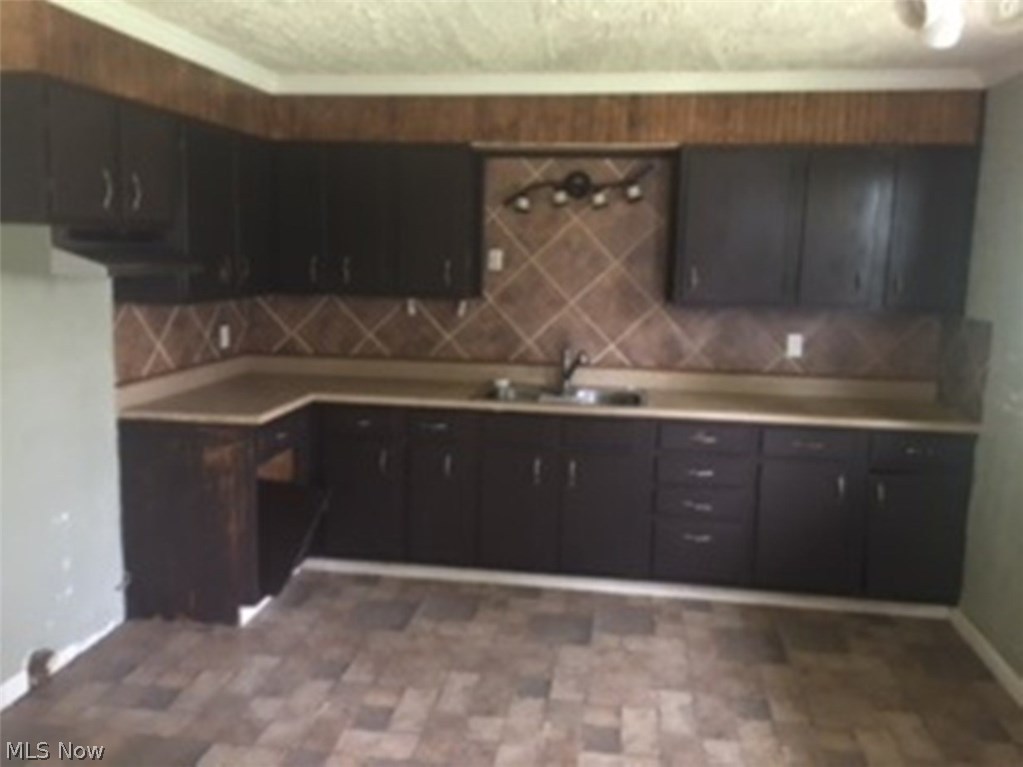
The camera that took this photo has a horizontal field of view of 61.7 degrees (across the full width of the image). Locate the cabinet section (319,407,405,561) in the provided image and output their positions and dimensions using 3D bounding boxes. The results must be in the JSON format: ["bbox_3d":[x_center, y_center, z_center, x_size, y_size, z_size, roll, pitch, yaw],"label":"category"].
[{"bbox_3d":[-0.690,0.452,4.469,0.432,0.779,0.570,2,9,8],"label":"cabinet section"}]

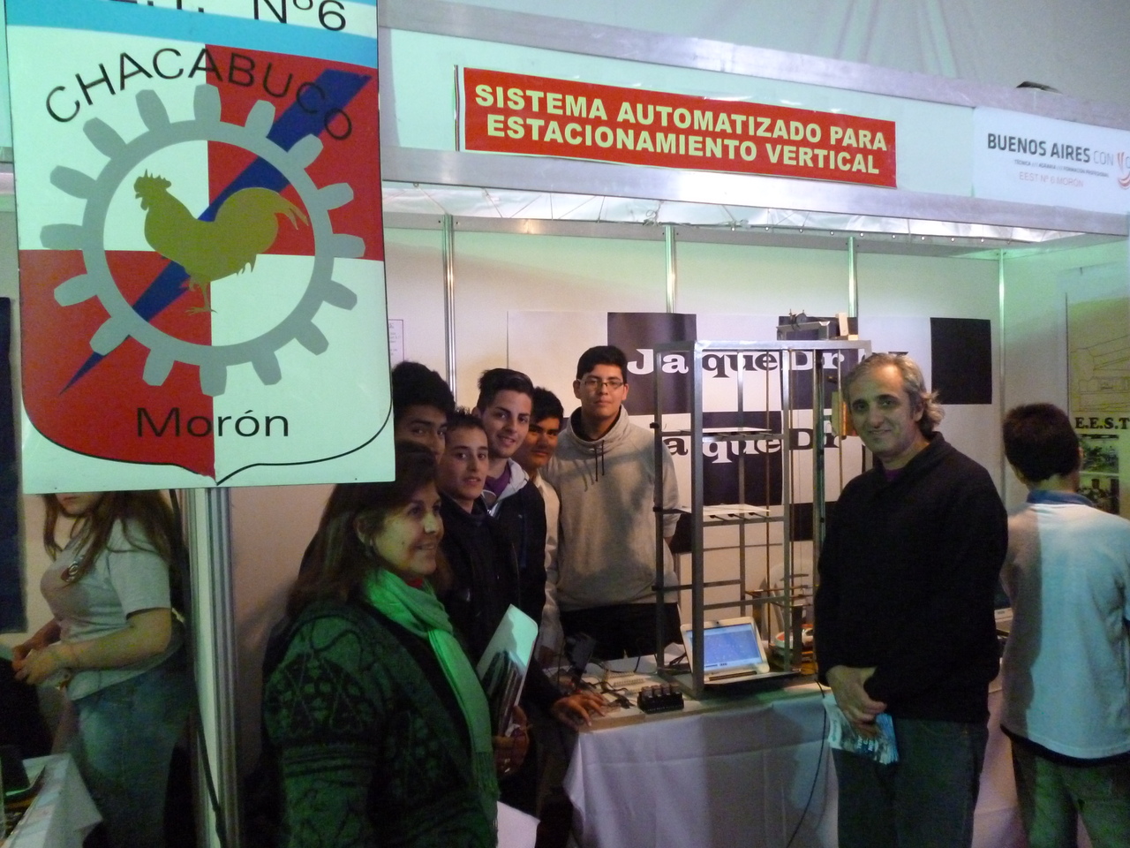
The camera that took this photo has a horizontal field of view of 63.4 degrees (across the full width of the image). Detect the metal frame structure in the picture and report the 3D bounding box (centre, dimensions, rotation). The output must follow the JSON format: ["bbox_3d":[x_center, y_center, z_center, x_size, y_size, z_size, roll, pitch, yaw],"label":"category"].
[{"bbox_3d":[0.645,0.269,2.941,0.655,1.057,0.253,-2,2,-23],"label":"metal frame structure"}]

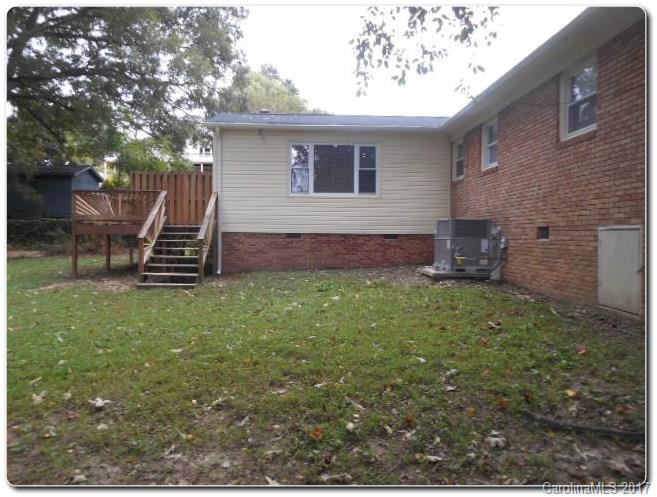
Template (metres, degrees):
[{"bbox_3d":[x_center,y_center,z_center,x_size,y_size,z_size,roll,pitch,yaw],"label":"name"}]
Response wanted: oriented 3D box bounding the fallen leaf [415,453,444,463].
[{"bbox_3d":[0.560,1.158,2.743,0.161,0.020,0.110,1,2,-2],"label":"fallen leaf"}]

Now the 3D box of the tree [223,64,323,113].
[{"bbox_3d":[-4.016,-6.561,34.726,7.200,12.564,7.200,1,2,-2],"label":"tree"}]

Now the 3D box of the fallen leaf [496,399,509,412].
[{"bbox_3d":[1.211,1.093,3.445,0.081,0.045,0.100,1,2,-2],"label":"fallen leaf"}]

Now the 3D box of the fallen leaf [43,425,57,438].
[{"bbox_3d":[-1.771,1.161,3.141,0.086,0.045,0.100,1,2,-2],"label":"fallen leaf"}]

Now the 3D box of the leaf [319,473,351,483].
[{"bbox_3d":[0.041,1.178,2.547,0.160,0.020,0.110,1,2,-2],"label":"leaf"}]

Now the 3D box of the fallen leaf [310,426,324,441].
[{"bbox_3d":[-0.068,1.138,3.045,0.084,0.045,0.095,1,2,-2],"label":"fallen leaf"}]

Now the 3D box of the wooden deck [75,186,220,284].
[{"bbox_3d":[-4.599,-0.354,13.304,3.684,2.243,5.550,1,2,-2],"label":"wooden deck"}]

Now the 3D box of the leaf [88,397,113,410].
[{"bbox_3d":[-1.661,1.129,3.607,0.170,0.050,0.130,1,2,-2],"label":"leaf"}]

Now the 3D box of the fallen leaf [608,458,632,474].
[{"bbox_3d":[1.528,1.141,2.590,0.122,0.040,0.120,1,2,-2],"label":"fallen leaf"}]

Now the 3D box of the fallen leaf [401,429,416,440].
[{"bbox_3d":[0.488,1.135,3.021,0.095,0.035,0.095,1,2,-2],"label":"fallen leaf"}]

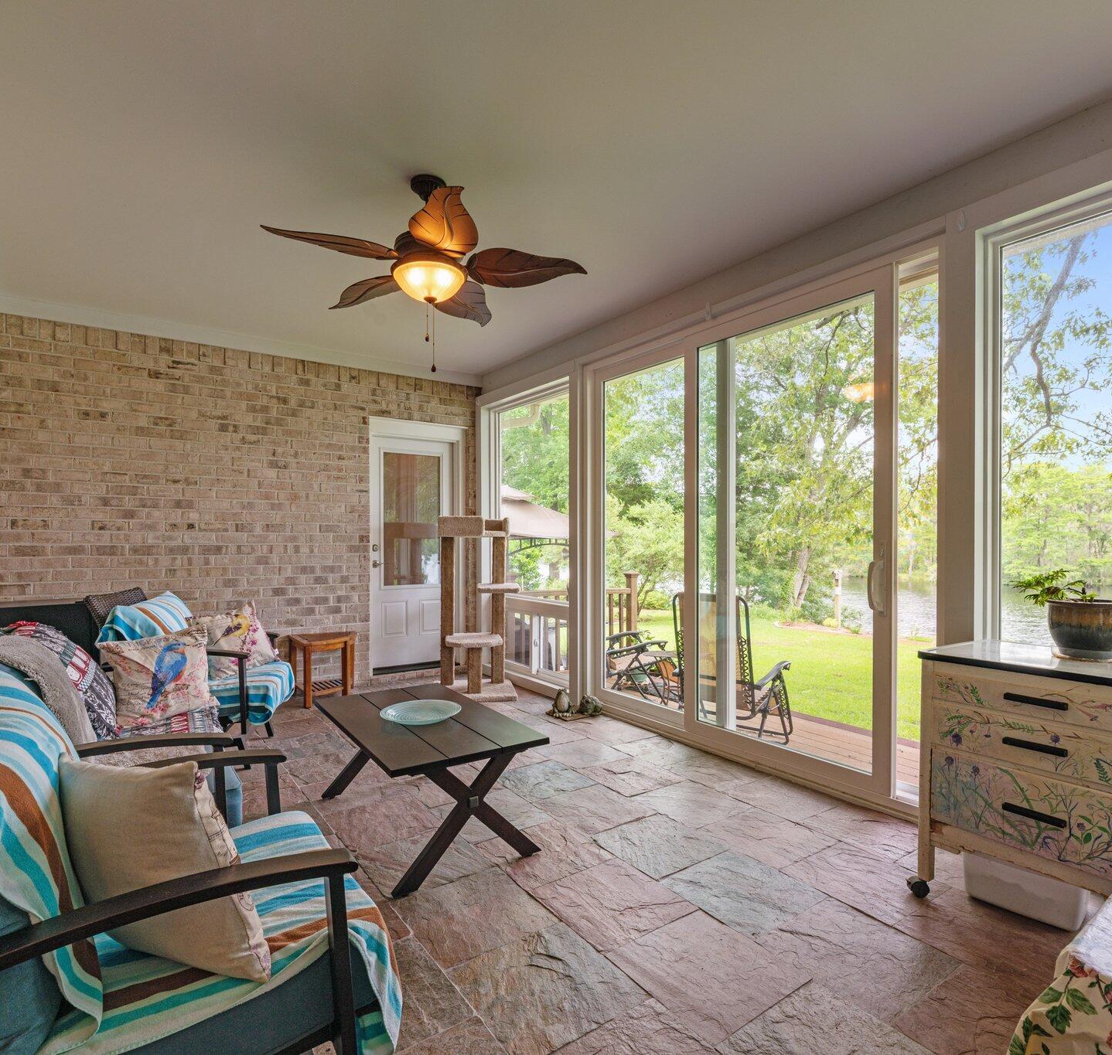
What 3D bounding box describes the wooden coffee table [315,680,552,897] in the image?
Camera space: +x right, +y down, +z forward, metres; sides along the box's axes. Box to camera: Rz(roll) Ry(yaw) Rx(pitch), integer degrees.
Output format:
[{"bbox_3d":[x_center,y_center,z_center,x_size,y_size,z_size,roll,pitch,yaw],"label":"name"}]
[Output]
[{"bbox_3d":[-0.626,1.107,2.842,0.640,0.455,1.110,0,0,-33],"label":"wooden coffee table"}]

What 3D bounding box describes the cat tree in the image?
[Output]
[{"bbox_3d":[-0.630,0.625,4.970,0.630,1.420,0.520,0,0,-5],"label":"cat tree"}]

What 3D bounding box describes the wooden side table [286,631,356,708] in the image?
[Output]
[{"bbox_3d":[-1.740,1.100,4.792,0.500,0.470,0.380,0,0,-37],"label":"wooden side table"}]

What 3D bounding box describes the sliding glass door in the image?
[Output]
[{"bbox_3d":[0.923,0.020,3.688,0.120,2.440,2.200,0,0,-37],"label":"sliding glass door"}]

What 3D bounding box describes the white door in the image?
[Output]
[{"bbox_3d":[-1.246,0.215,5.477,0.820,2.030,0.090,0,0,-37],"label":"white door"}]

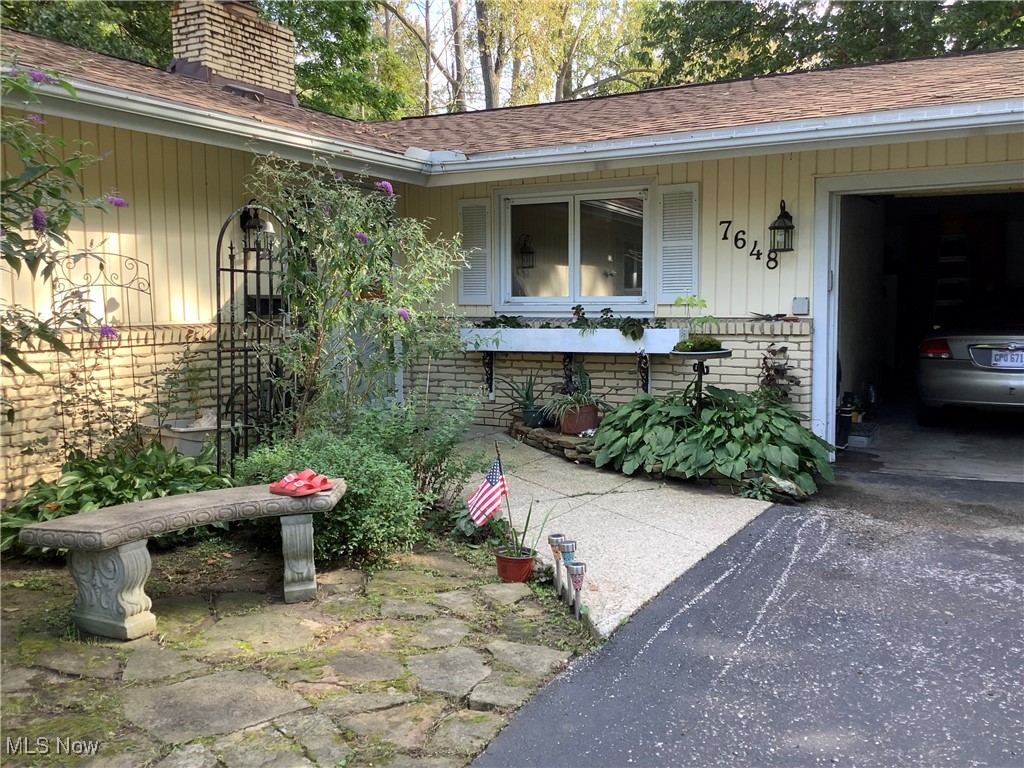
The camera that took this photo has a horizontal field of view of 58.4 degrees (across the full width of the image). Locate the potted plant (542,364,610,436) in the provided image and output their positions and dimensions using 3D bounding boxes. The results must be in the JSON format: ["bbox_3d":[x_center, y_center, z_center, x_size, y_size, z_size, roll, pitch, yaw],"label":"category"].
[{"bbox_3d":[0.516,0.132,7.331,0.530,0.570,0.460,0,4,0],"label":"potted plant"}]

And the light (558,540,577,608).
[{"bbox_3d":[0.239,0.791,3.771,0.070,0.285,0.070,-1,6,29],"label":"light"}]

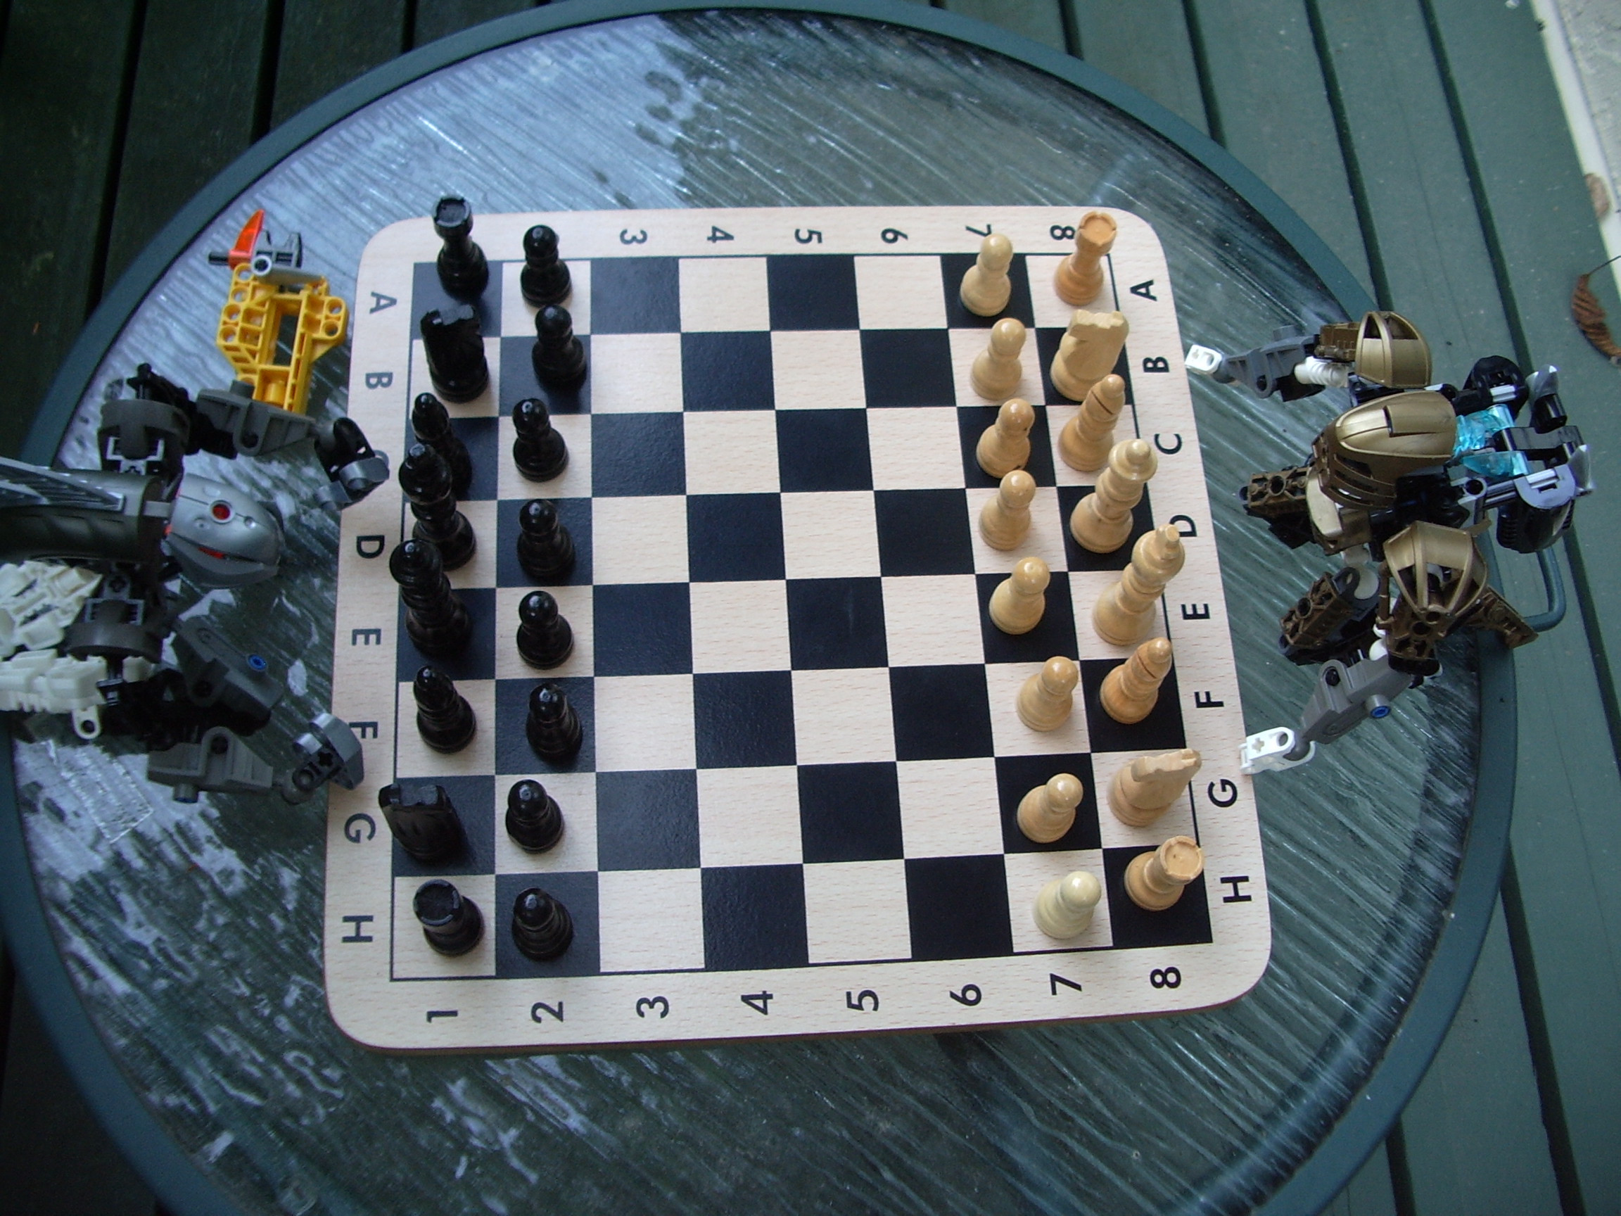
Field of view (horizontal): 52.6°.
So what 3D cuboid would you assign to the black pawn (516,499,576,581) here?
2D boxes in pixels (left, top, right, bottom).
[{"bbox_3d":[-0.081,-0.023,0.498,0.017,0.033,0.017,-2,68,-5],"label":"black pawn"}]

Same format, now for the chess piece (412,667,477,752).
[{"bbox_3d":[-0.106,0.026,0.469,0.018,0.047,0.018,-2,68,-5],"label":"chess piece"}]

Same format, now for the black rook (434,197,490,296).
[{"bbox_3d":[-0.115,-0.117,0.535,0.017,0.035,0.017,-2,69,-5],"label":"black rook"}]

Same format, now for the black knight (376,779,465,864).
[{"bbox_3d":[-0.108,0.058,0.458,0.019,0.043,0.018,3,68,-3],"label":"black knight"}]

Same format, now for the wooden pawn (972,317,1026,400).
[{"bbox_3d":[0.068,-0.089,0.575,0.019,0.035,0.019,-2,68,-5],"label":"wooden pawn"}]

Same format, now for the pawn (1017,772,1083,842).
[{"bbox_3d":[0.078,0.061,0.516,0.019,0.035,0.019,-2,68,-5],"label":"pawn"}]

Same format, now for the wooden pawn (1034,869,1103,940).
[{"bbox_3d":[0.081,0.090,0.505,0.019,0.035,0.019,-2,68,-5],"label":"wooden pawn"}]

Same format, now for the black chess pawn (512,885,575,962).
[{"bbox_3d":[-0.081,0.093,0.490,0.019,0.036,0.019,-2,68,-5],"label":"black chess pawn"}]

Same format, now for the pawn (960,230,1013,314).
[{"bbox_3d":[0.060,-0.113,0.546,0.017,0.033,0.017,-2,68,-5],"label":"pawn"}]

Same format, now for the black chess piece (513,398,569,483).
[{"bbox_3d":[-0.092,-0.058,0.550,0.019,0.035,0.019,-2,68,-5],"label":"black chess piece"}]

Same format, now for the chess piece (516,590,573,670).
[{"bbox_3d":[-0.080,0.004,0.487,0.017,0.033,0.017,-2,68,-5],"label":"chess piece"}]

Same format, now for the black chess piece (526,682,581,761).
[{"bbox_3d":[-0.076,0.031,0.480,0.017,0.033,0.017,-2,69,-5],"label":"black chess piece"}]

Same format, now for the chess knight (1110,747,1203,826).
[{"bbox_3d":[0.109,0.055,0.518,0.021,0.039,0.019,-8,69,-8],"label":"chess knight"}]

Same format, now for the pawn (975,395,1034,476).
[{"bbox_3d":[0.064,-0.057,0.525,0.017,0.033,0.017,-2,69,-5],"label":"pawn"}]

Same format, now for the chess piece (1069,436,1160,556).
[{"bbox_3d":[0.095,-0.037,0.506,0.020,0.055,0.020,-2,68,-5],"label":"chess piece"}]

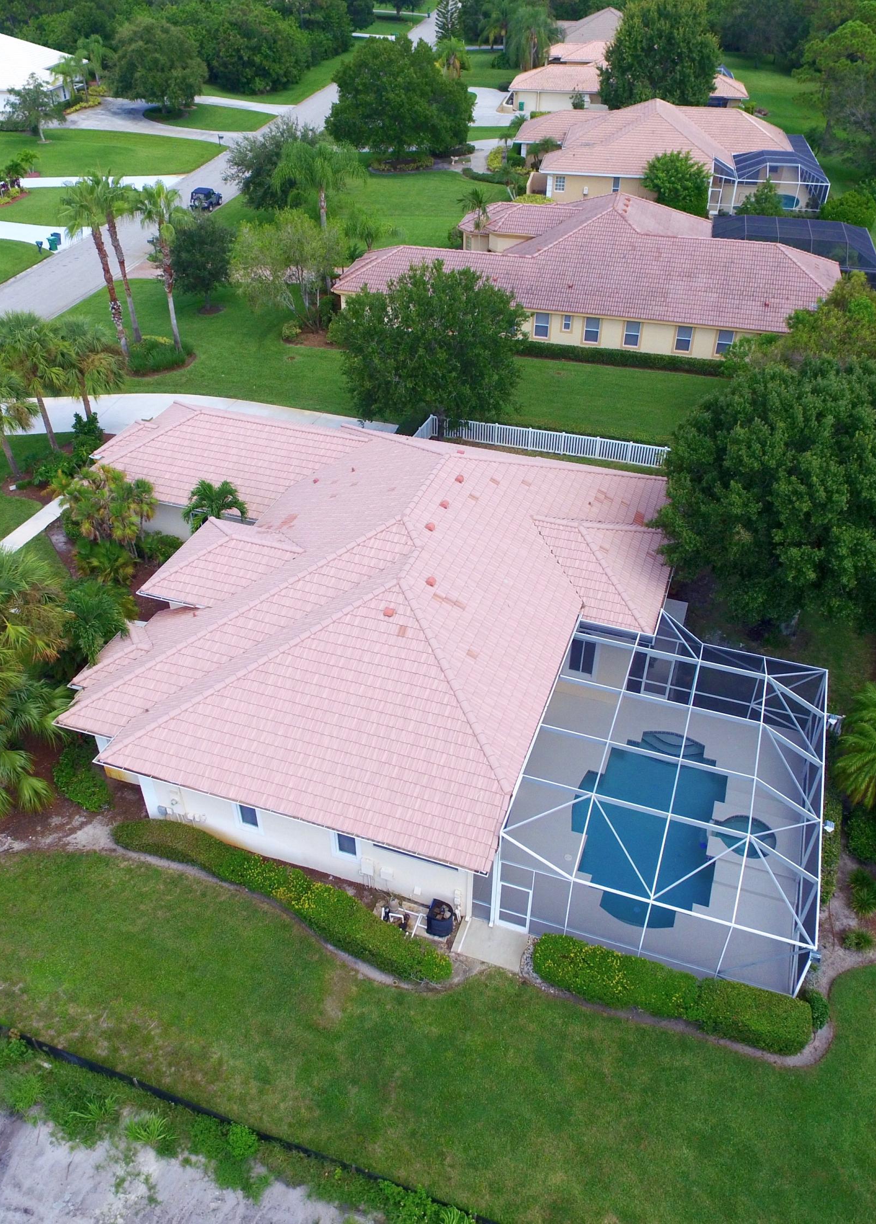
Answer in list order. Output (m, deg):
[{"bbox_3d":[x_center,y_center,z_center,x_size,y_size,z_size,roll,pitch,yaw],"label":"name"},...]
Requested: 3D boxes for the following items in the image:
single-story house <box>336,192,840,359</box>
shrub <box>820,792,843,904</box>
[{"bbox_3d":[12.332,-26.533,69.236,34.900,7.100,22.900,9,40,11],"label":"single-story house"},{"bbox_3d":[13.160,7.872,31.404,0.550,0.700,4.300,12,40,15],"label":"shrub"}]

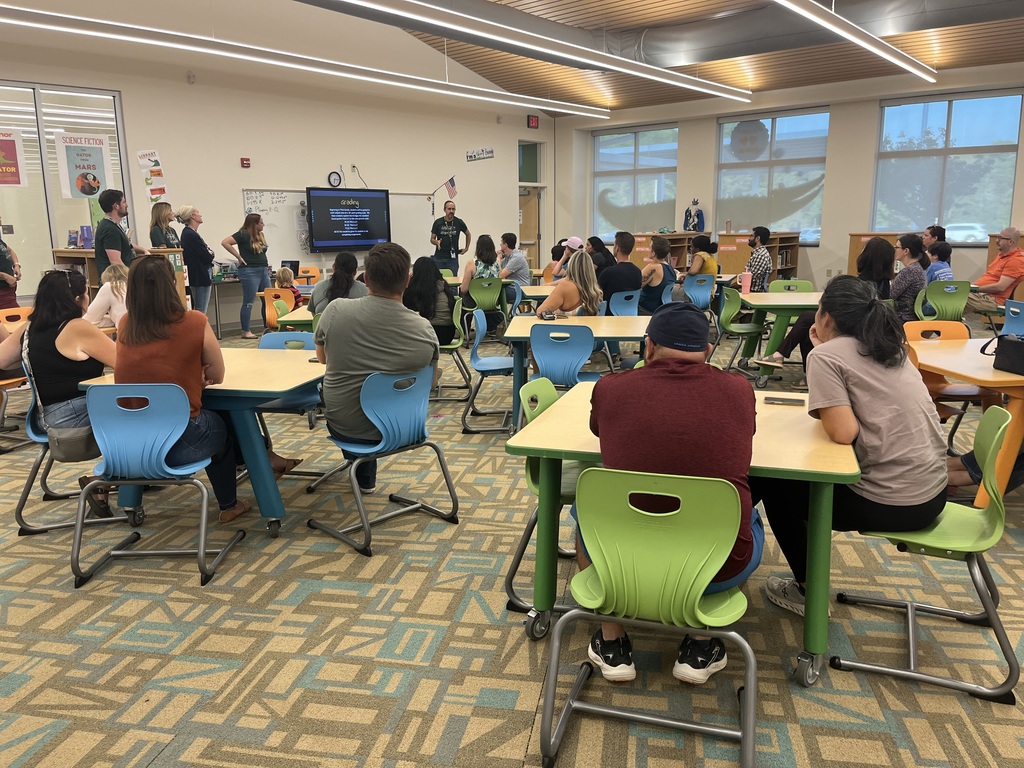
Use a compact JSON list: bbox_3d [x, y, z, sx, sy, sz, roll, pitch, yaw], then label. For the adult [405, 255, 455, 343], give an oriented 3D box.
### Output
[{"bbox_3d":[-0.740,-0.507,6.650,0.520,1.140,0.780,-8,14,-30],"label":"adult"}]

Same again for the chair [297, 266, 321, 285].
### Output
[{"bbox_3d":[-2.946,-1.275,11.458,0.500,0.810,0.500,-7,12,-29],"label":"chair"}]

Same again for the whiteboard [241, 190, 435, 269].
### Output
[{"bbox_3d":[-2.524,-2.414,12.214,0.050,1.200,3.680,9,16,40],"label":"whiteboard"}]

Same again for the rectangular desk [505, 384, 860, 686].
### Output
[{"bbox_3d":[0.640,0.480,2.835,1.045,0.735,1.020,3,13,19],"label":"rectangular desk"}]

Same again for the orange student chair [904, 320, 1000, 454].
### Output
[{"bbox_3d":[2.298,0.079,4.101,0.500,0.775,0.490,-2,11,-4],"label":"orange student chair"}]

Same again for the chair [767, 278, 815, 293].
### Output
[{"bbox_3d":[2.783,-0.595,7.664,0.500,0.815,0.520,1,12,8],"label":"chair"}]

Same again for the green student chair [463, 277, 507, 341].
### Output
[{"bbox_3d":[-0.307,-0.831,9.009,0.500,0.790,0.490,-2,11,-5],"label":"green student chair"}]

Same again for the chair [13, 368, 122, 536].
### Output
[{"bbox_3d":[-2.182,0.251,3.839,0.520,0.815,0.500,-5,12,-20],"label":"chair"}]

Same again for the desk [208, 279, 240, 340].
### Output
[{"bbox_3d":[-3.568,-1.063,10.594,0.720,0.740,1.550,7,14,37],"label":"desk"}]

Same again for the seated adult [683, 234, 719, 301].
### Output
[{"bbox_3d":[2.007,-1.055,8.823,0.800,1.270,0.500,6,13,29],"label":"seated adult"}]

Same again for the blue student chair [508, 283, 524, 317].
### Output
[{"bbox_3d":[0.261,-0.727,8.421,0.490,0.780,0.500,0,11,6],"label":"blue student chair"}]

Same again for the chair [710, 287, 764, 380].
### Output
[{"bbox_3d":[2.127,-0.464,6.946,0.490,0.775,0.500,-2,11,-7],"label":"chair"}]

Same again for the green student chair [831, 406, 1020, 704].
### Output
[{"bbox_3d":[1.243,0.434,2.327,0.480,0.775,0.500,4,12,24],"label":"green student chair"}]

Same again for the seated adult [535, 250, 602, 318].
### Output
[{"bbox_3d":[0.454,-0.477,6.253,0.760,1.210,0.540,10,15,41],"label":"seated adult"}]

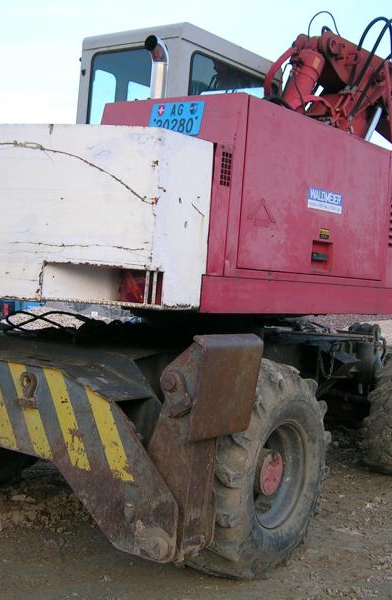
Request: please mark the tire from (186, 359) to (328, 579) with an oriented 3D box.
[{"bbox_3d":[0.261,0.820,4.006,0.453,1.015,1.024,7,3,36],"label":"tire"}]

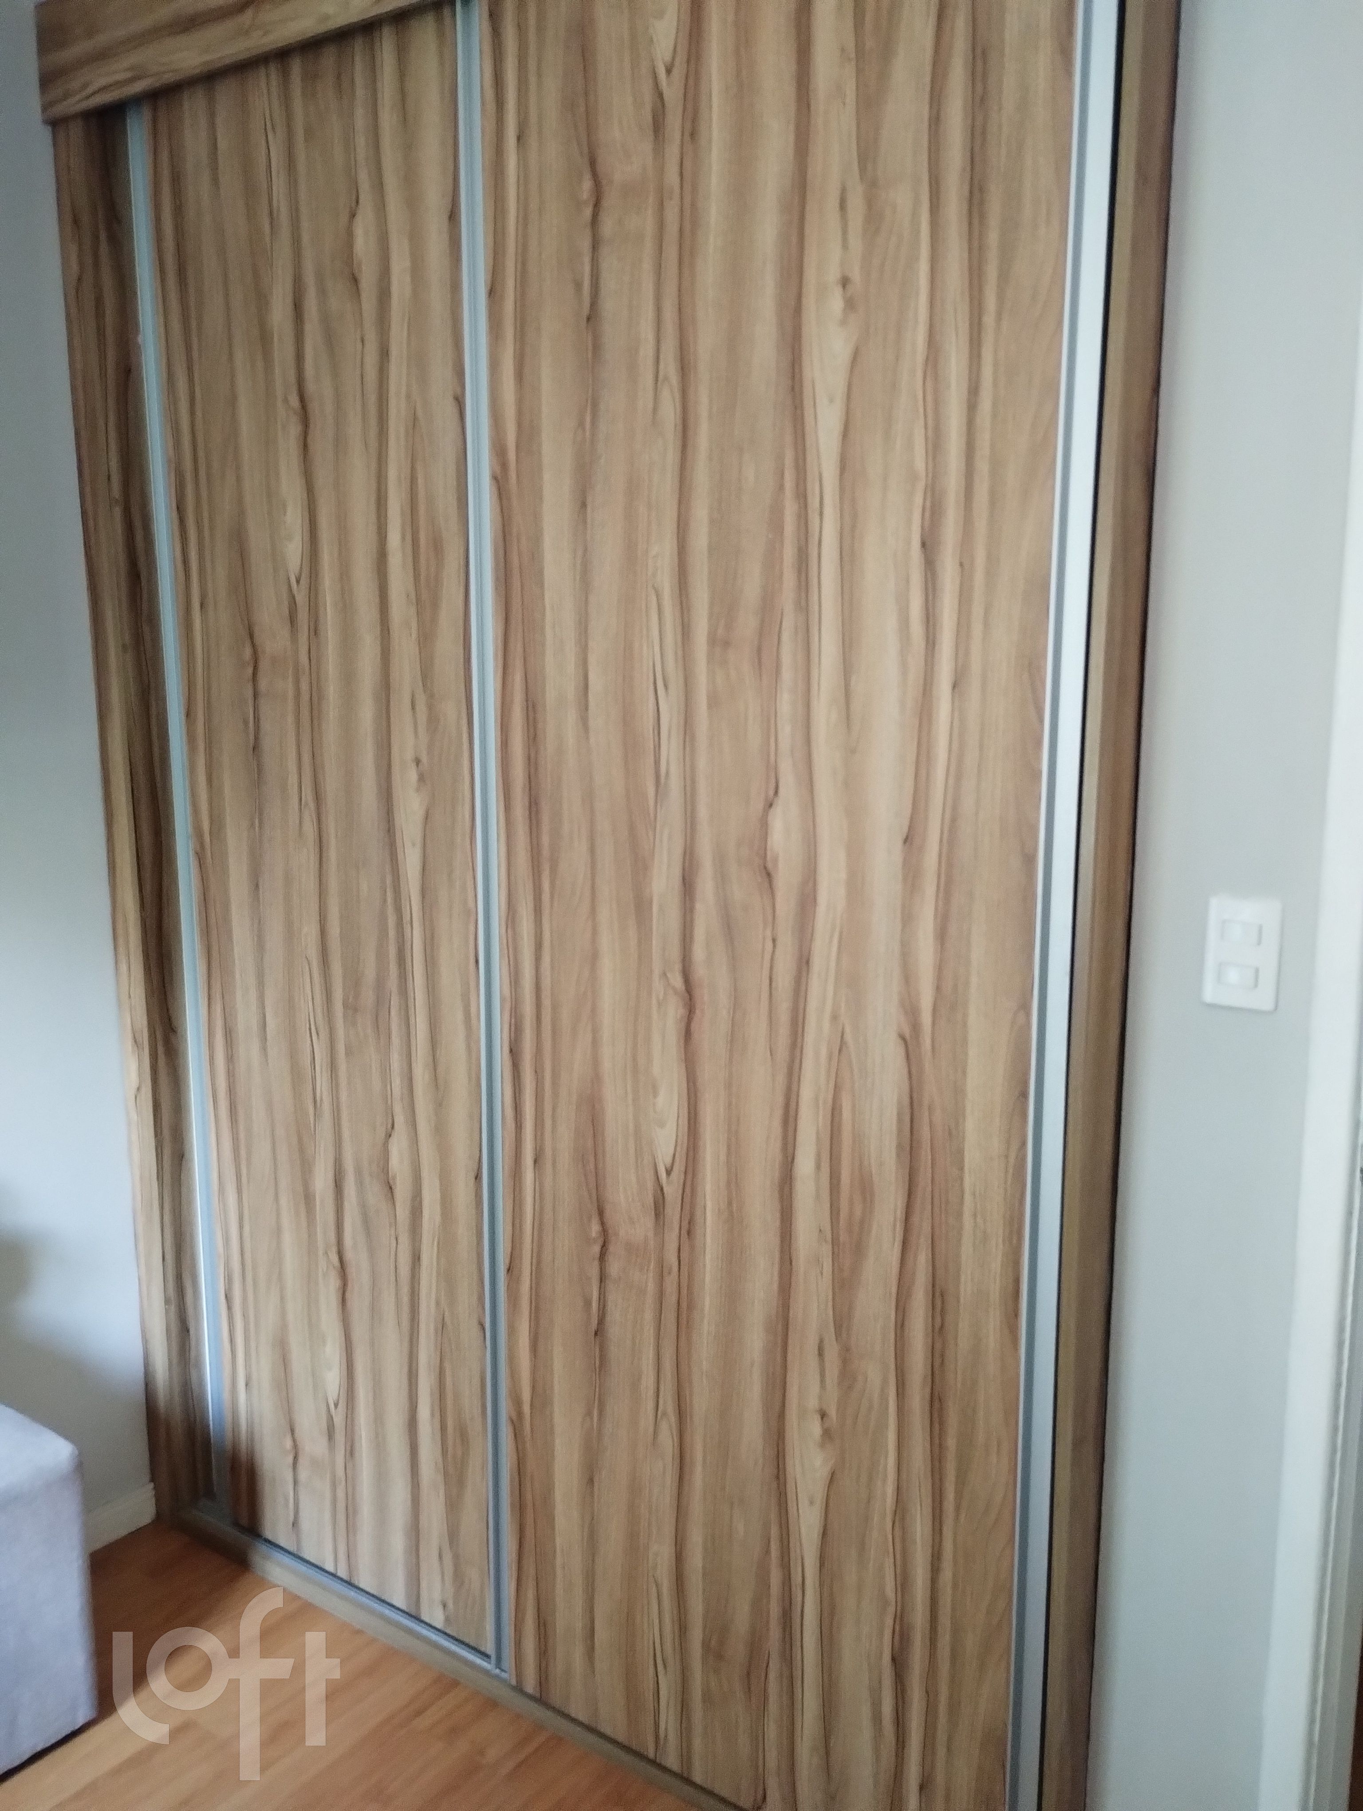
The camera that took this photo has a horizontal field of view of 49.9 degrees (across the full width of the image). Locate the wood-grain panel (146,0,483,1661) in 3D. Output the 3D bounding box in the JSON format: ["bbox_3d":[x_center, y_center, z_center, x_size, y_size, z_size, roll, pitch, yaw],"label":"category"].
[{"bbox_3d":[-0.537,-0.033,2.254,0.637,2.389,0.028,7,12,34],"label":"wood-grain panel"}]

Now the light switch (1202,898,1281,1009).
[{"bbox_3d":[0.596,0.052,1.563,0.077,0.116,0.011,7,12,34],"label":"light switch"}]

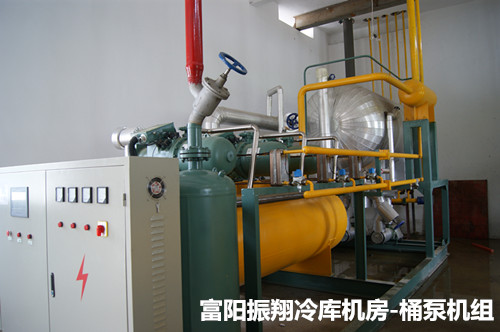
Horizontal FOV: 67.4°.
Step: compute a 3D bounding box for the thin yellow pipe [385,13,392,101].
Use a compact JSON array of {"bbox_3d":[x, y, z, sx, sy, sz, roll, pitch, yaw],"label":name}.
[{"bbox_3d":[3.030,-2.310,8.170,0.042,1.950,0.042,-2,-1,32],"label":"thin yellow pipe"}]

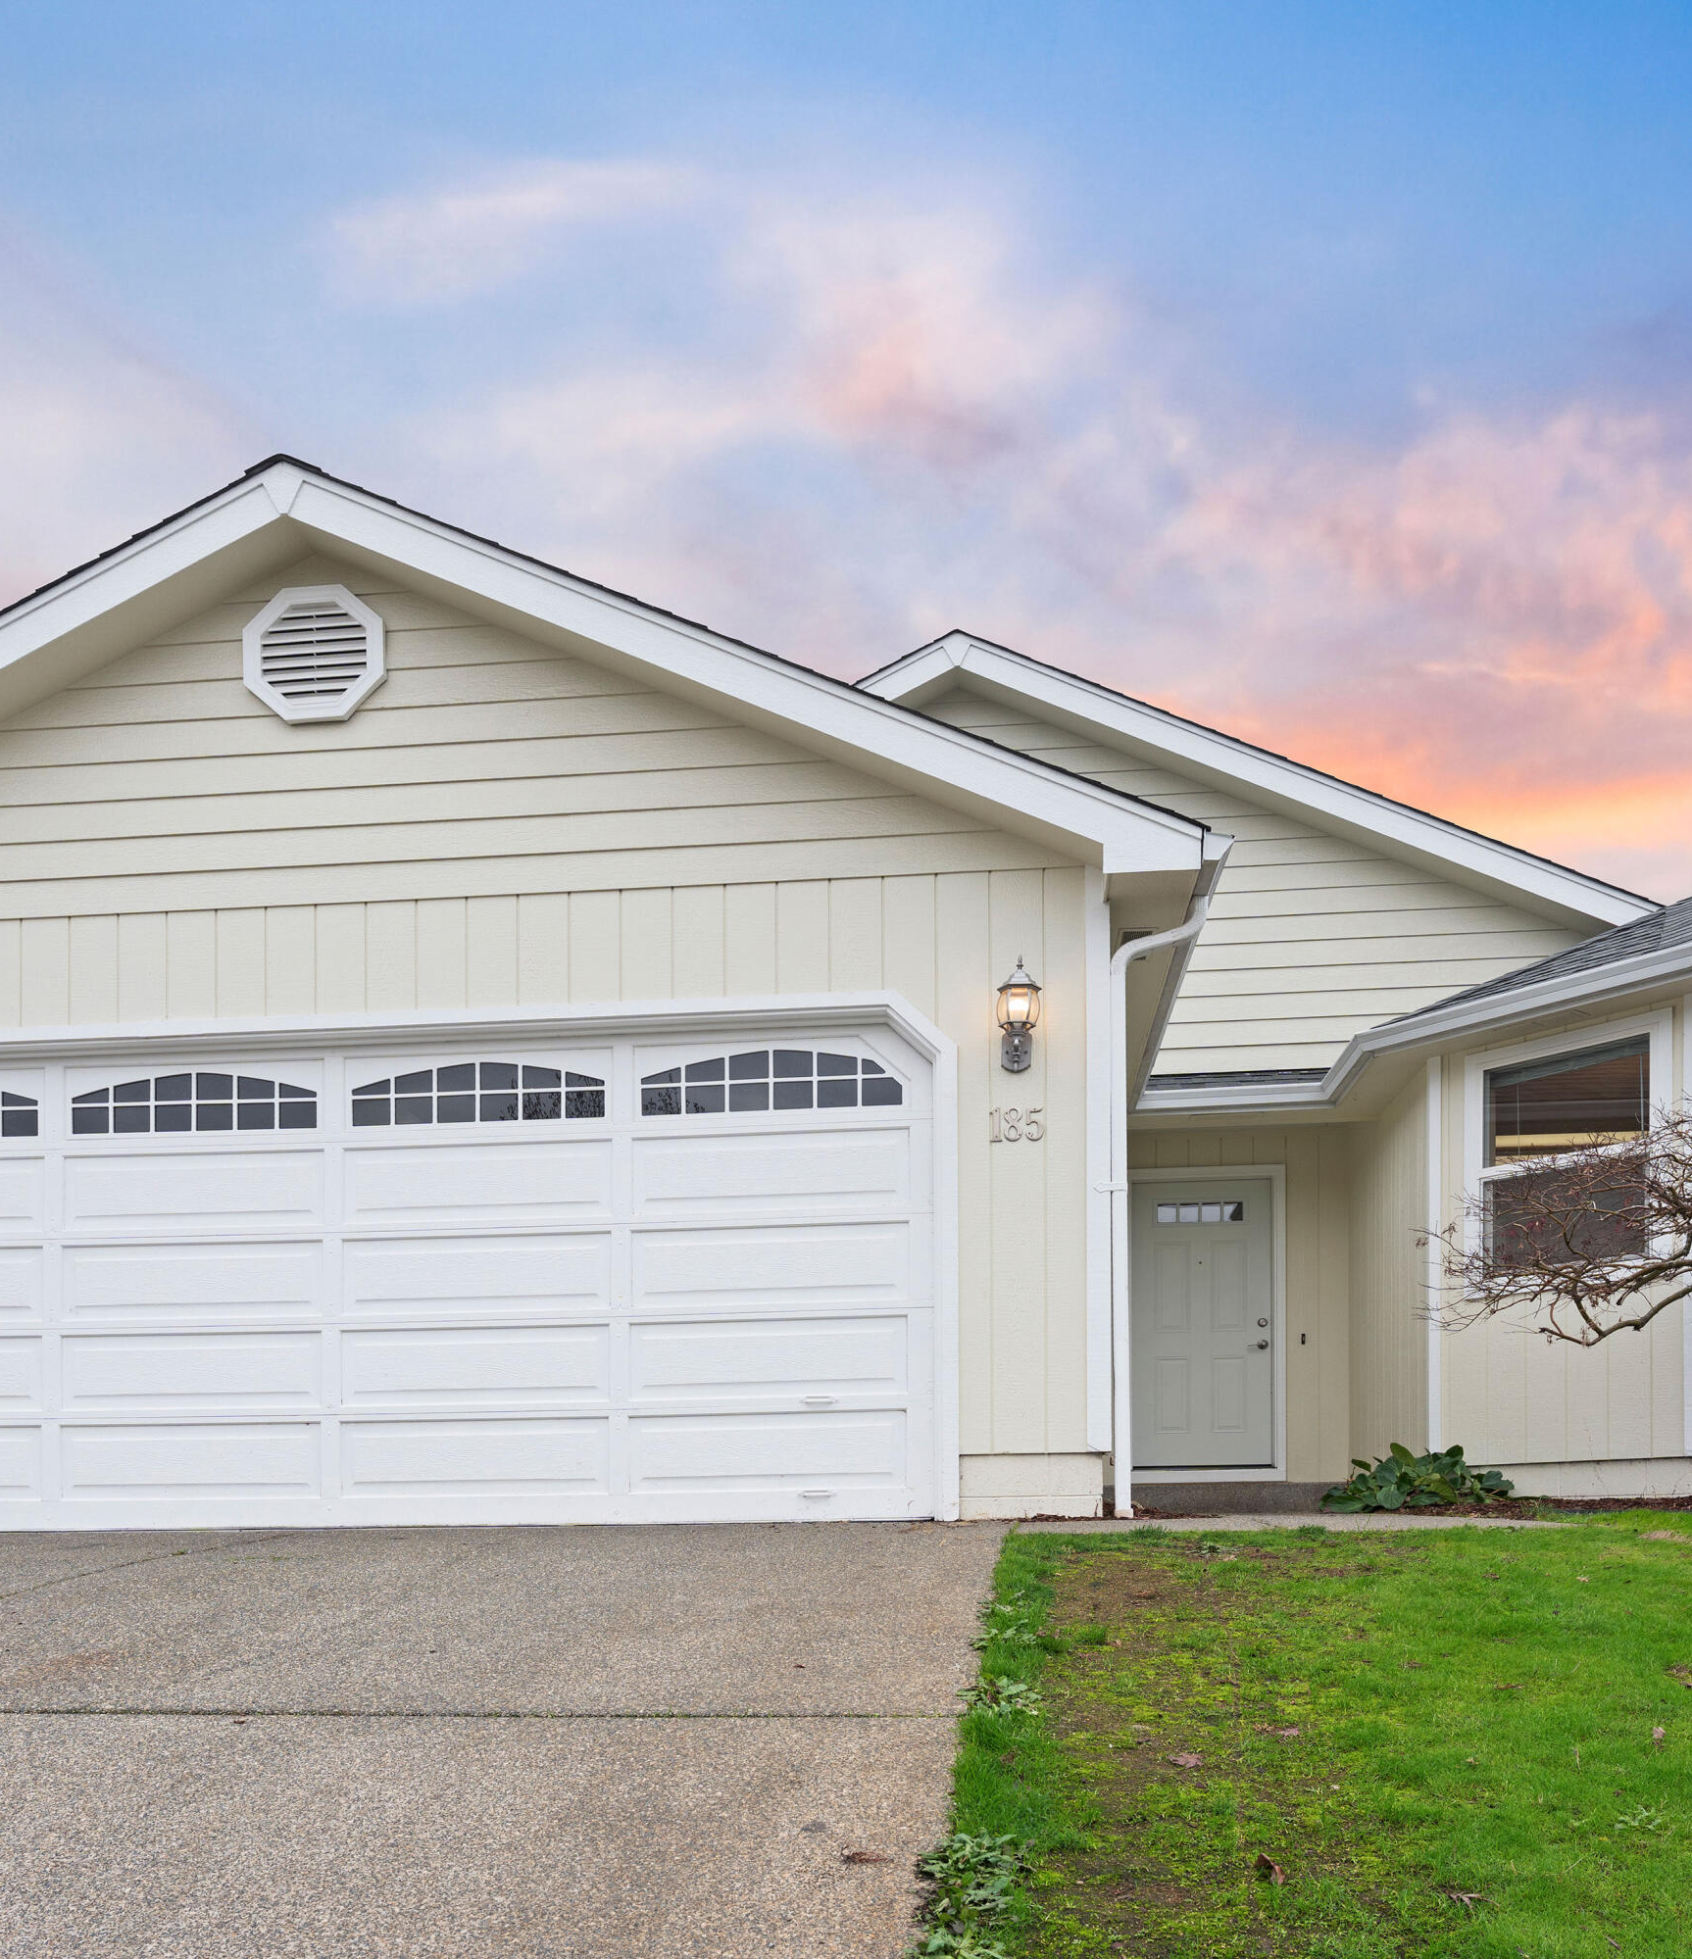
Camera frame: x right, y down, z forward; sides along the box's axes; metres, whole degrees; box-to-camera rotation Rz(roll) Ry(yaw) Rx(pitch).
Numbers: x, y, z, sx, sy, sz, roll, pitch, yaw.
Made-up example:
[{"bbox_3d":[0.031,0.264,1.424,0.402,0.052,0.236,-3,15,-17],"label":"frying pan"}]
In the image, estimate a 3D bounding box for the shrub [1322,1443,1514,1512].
[{"bbox_3d":[2.970,2.580,8.050,0.980,0.370,0.750,0,0,5],"label":"shrub"}]

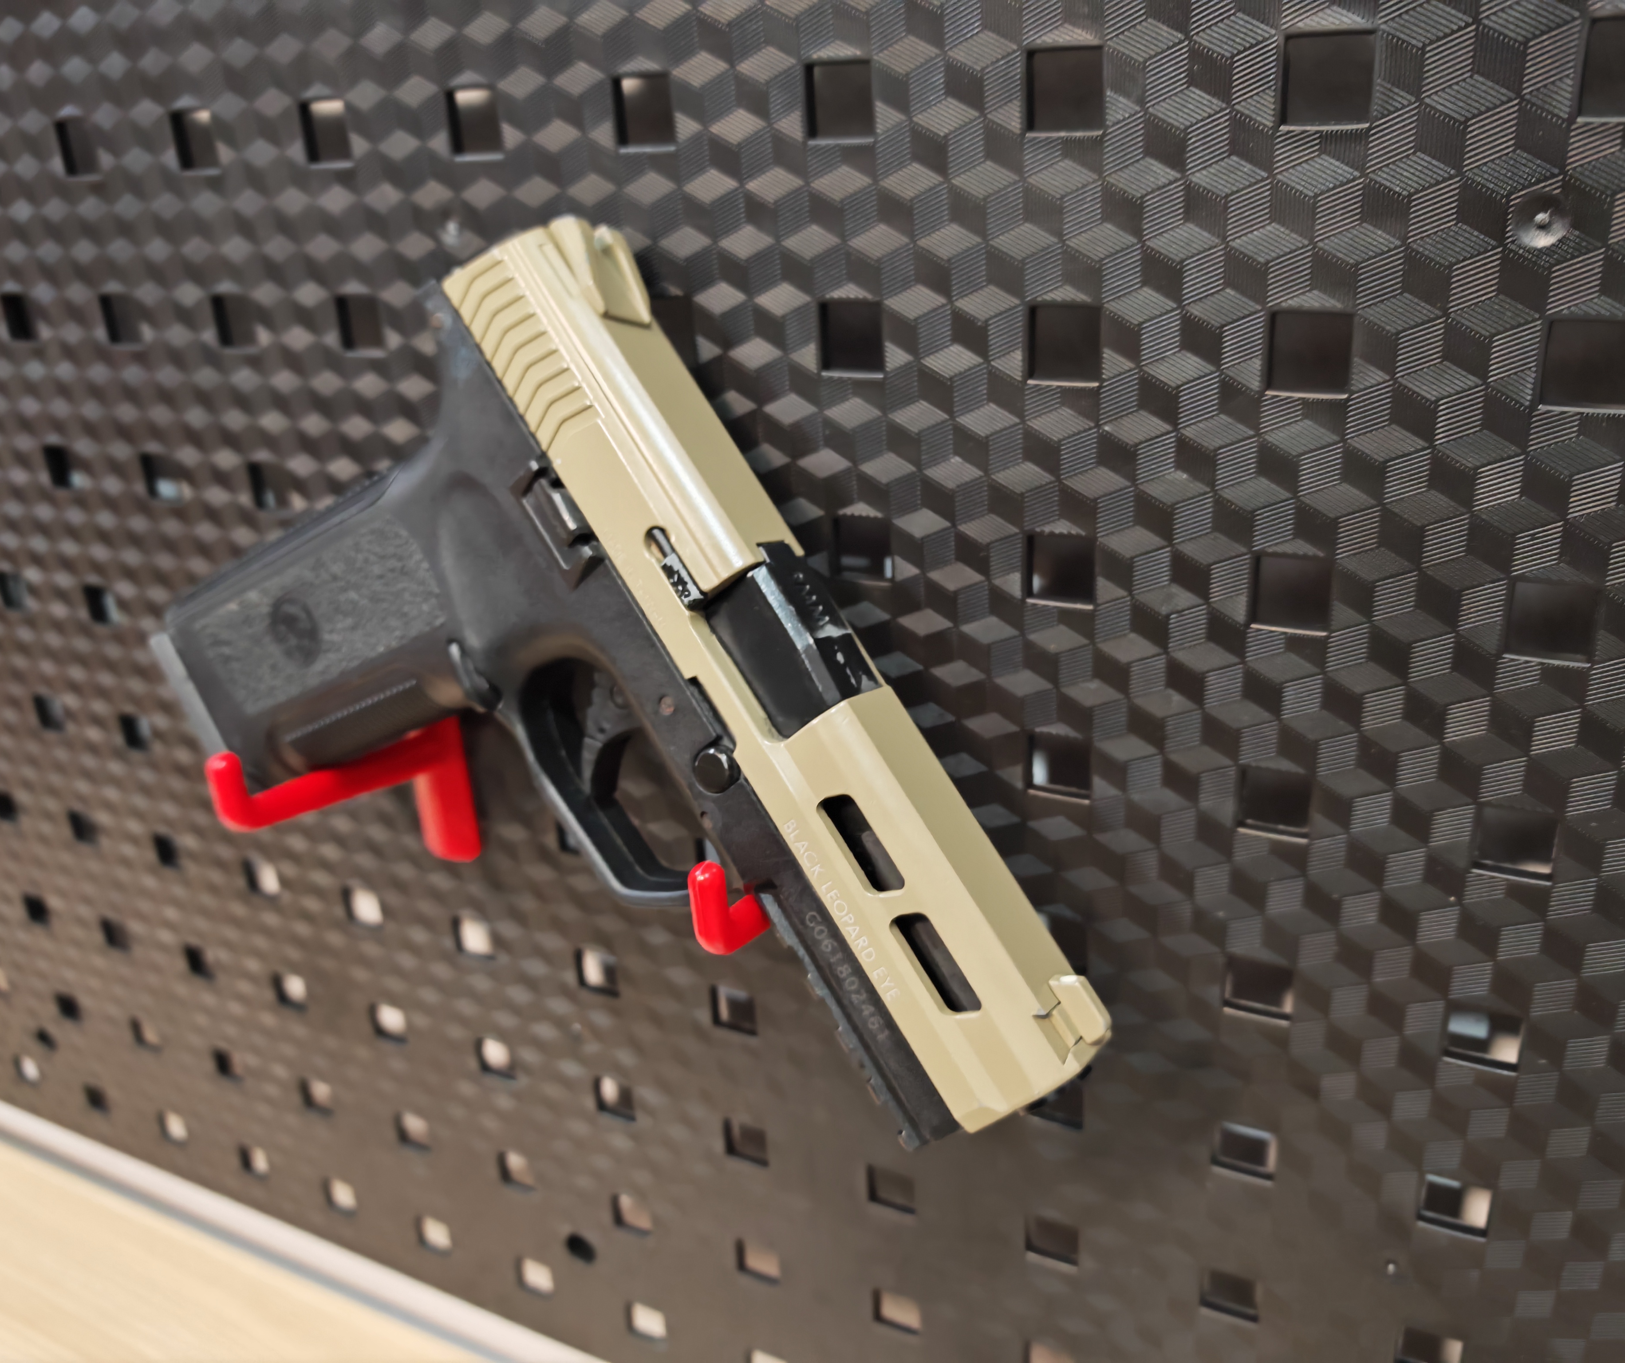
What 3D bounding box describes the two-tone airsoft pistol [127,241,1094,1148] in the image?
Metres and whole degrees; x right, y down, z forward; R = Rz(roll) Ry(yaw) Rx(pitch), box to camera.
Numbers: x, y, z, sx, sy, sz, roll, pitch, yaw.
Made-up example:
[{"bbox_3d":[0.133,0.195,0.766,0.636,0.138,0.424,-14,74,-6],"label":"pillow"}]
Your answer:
[{"bbox_3d":[-0.046,0.020,0.252,0.137,0.185,0.033,-32,-2,22],"label":"two-tone airsoft pistol"}]

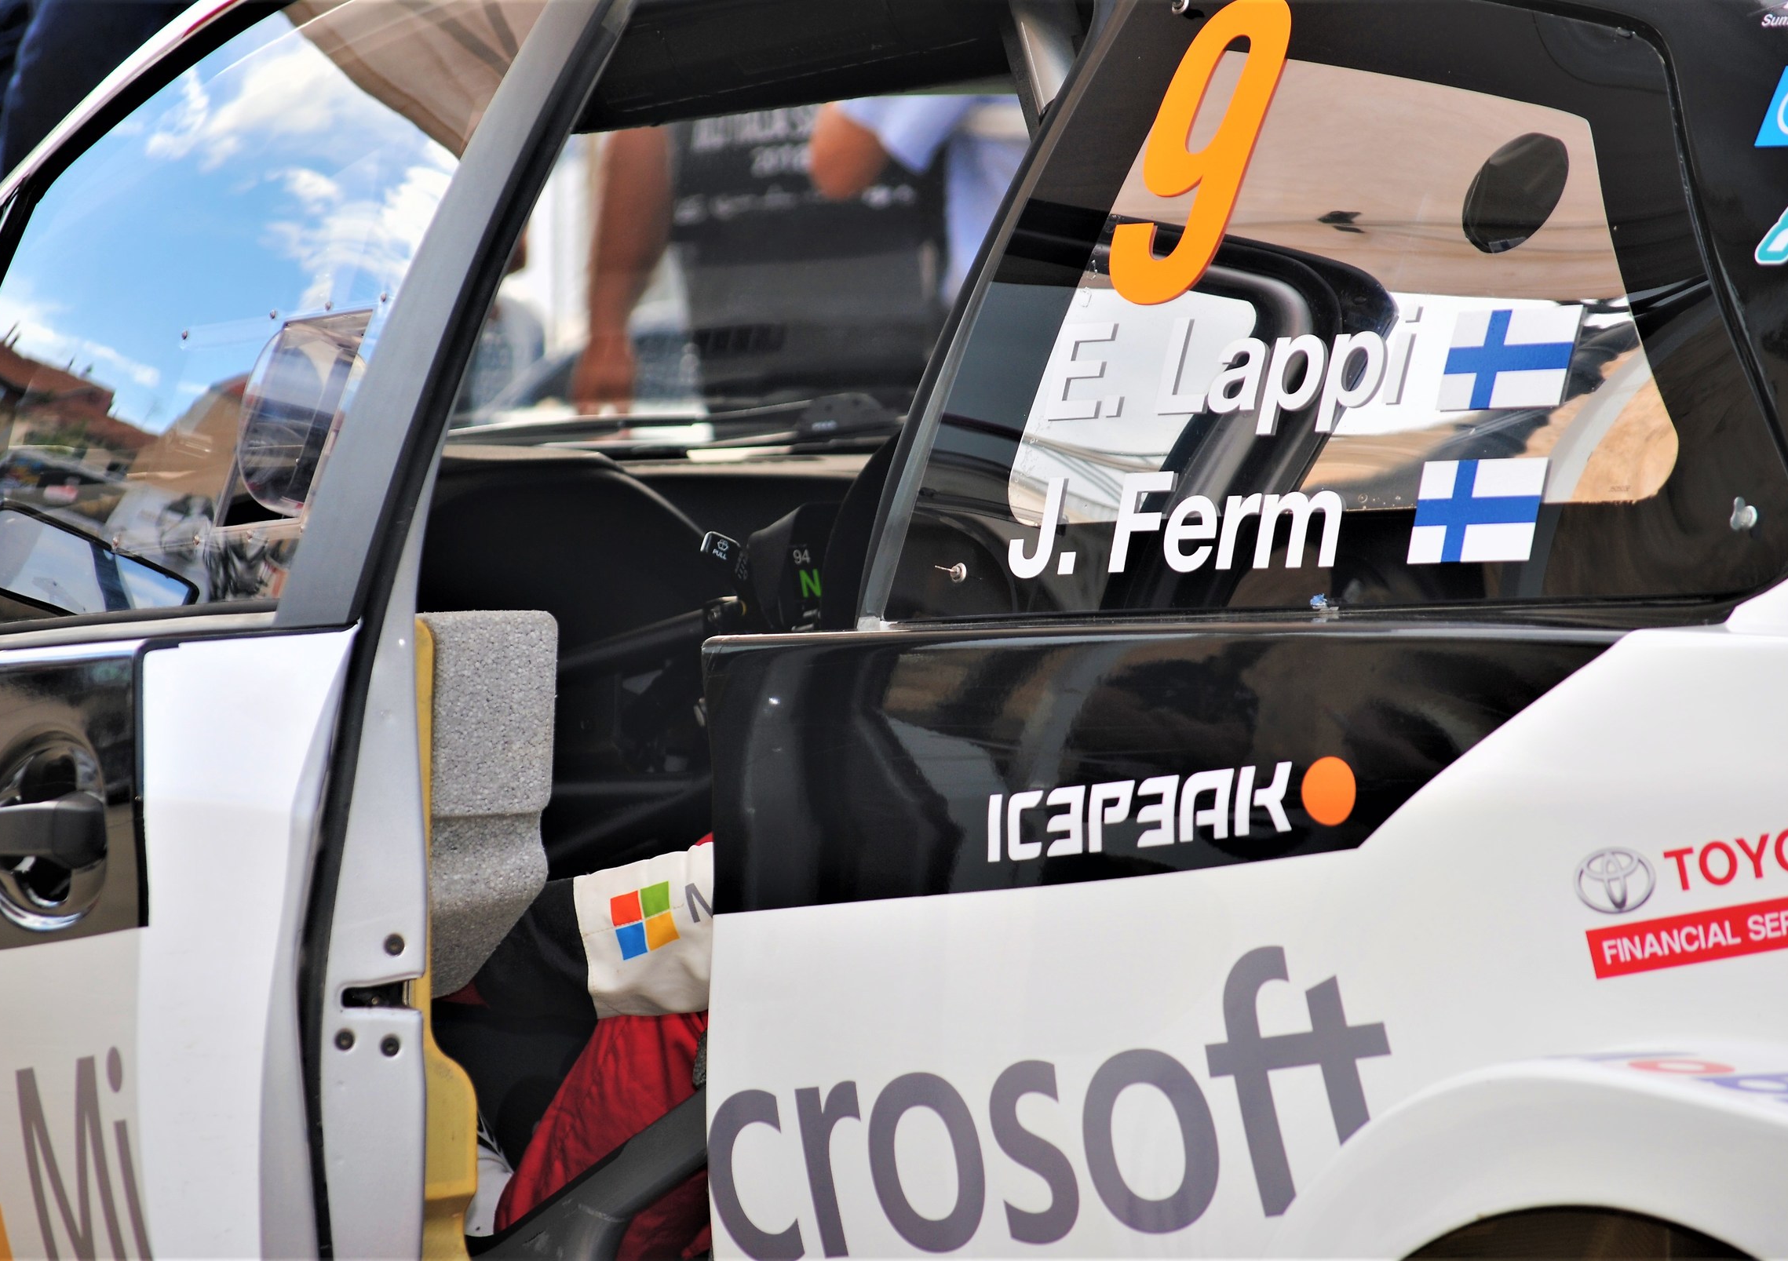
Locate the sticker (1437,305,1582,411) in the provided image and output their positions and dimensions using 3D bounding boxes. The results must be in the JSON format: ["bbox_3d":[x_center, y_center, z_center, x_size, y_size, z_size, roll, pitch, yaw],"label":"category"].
[{"bbox_3d":[0.350,-0.154,5.563,0.092,0.061,0.004,-1,-20,43],"label":"sticker"}]

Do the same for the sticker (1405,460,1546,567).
[{"bbox_3d":[0.329,-0.067,5.528,0.092,0.061,0.004,-1,-17,45],"label":"sticker"}]

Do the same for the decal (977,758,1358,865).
[{"bbox_3d":[0.159,0.103,5.640,0.276,0.040,0.004,-7,-6,41],"label":"decal"}]

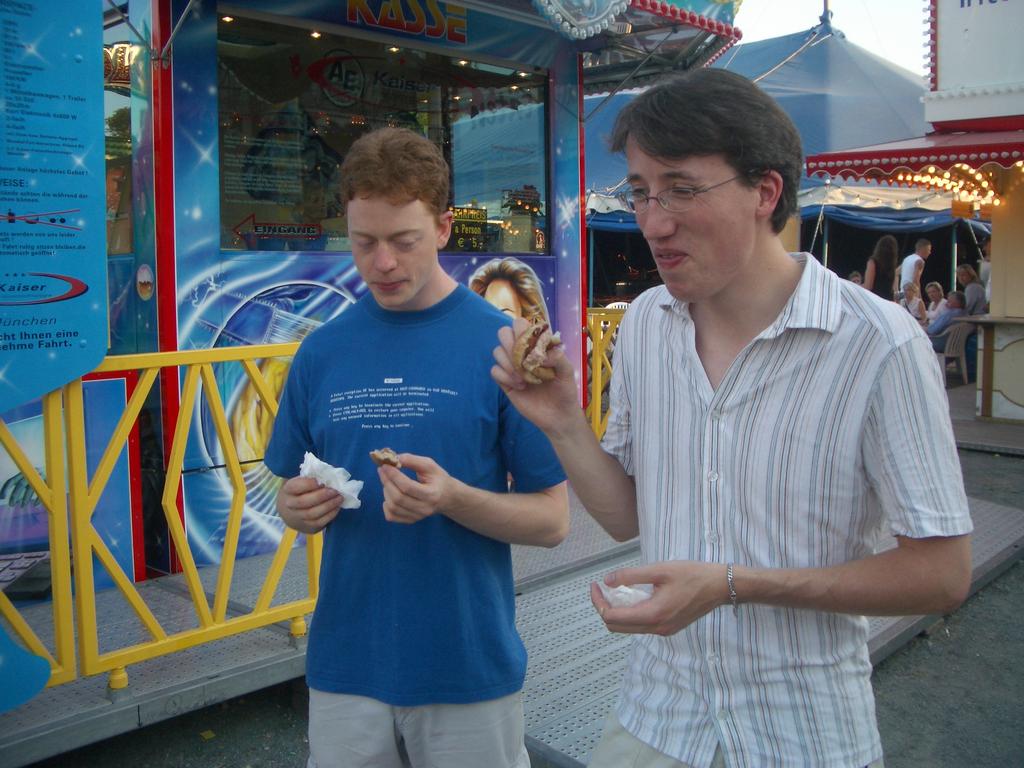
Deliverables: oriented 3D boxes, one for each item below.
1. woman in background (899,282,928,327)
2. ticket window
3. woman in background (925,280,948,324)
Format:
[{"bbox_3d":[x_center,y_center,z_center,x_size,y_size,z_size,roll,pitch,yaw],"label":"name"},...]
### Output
[{"bbox_3d":[5.409,-0.740,14.058,0.520,1.270,0.750,4,7,38],"label":"woman in background"},{"bbox_3d":[-0.545,-1.215,5.344,2.120,1.080,0.120,-6,7,-44],"label":"ticket window"},{"bbox_3d":[5.788,-0.750,14.158,0.520,1.270,0.750,4,7,40],"label":"woman in background"}]

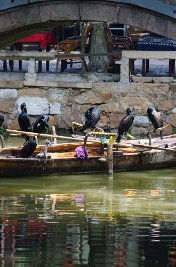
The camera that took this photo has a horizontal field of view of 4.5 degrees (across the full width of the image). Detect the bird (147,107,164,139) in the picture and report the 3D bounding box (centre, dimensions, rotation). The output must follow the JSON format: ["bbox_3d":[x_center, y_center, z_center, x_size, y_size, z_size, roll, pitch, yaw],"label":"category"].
[{"bbox_3d":[1.133,-0.185,37.700,0.290,0.530,0.200,2,4,35],"label":"bird"}]

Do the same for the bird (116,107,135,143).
[{"bbox_3d":[0.626,-0.150,37.500,0.310,0.600,0.200,0,3,-8],"label":"bird"}]

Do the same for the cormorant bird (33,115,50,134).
[{"bbox_3d":[-0.770,-0.116,37.200,0.300,0.420,0.220,1,3,12],"label":"cormorant bird"}]

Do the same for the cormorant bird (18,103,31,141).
[{"bbox_3d":[-1.046,-0.198,37.000,0.200,0.630,0.270,1,3,10],"label":"cormorant bird"}]

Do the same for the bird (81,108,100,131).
[{"bbox_3d":[0.042,-0.233,37.400,0.330,0.440,0.240,0,3,-5],"label":"bird"}]

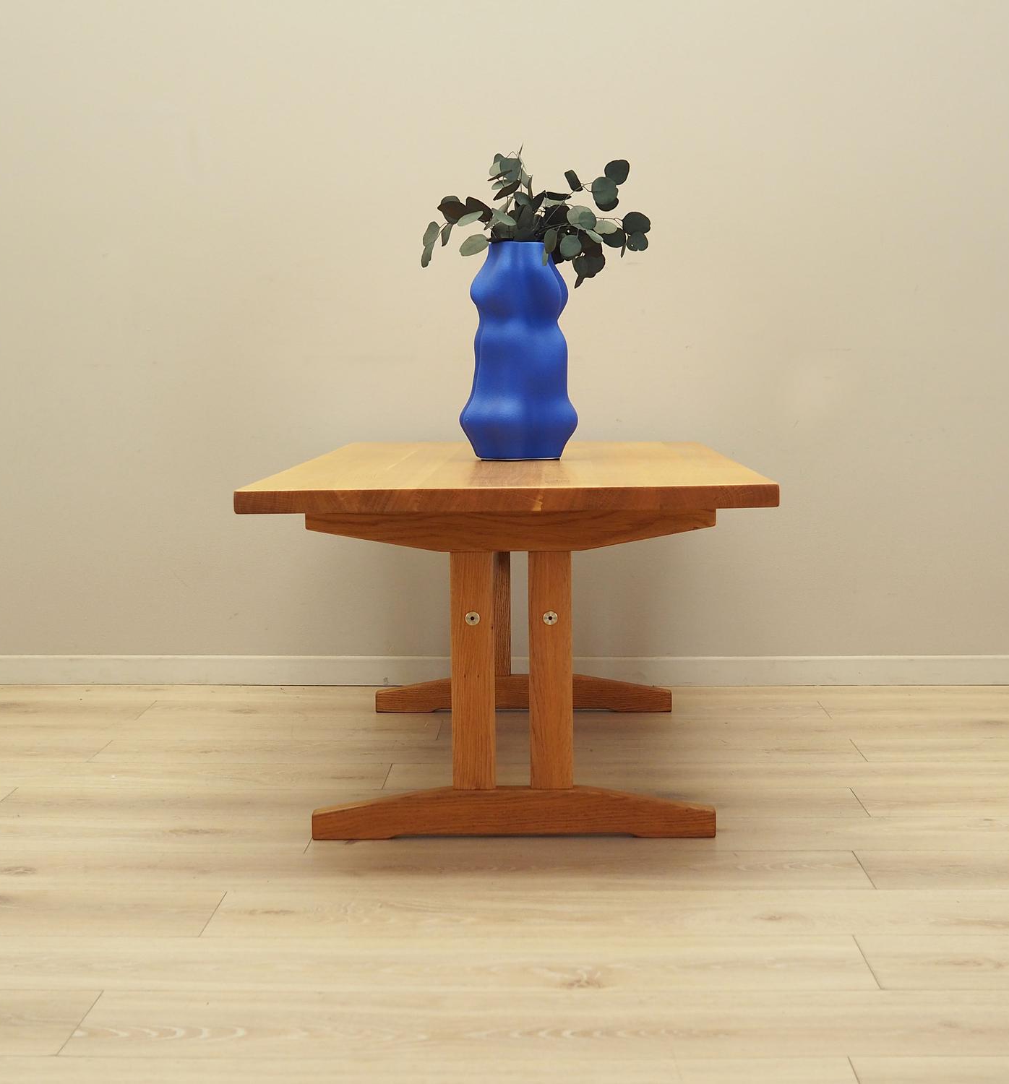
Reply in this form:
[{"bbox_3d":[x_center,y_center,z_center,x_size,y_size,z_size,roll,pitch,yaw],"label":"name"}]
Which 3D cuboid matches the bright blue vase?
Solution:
[{"bbox_3d":[0.025,-0.325,2.431,0.202,0.365,0.188,0,7,0],"label":"bright blue vase"}]

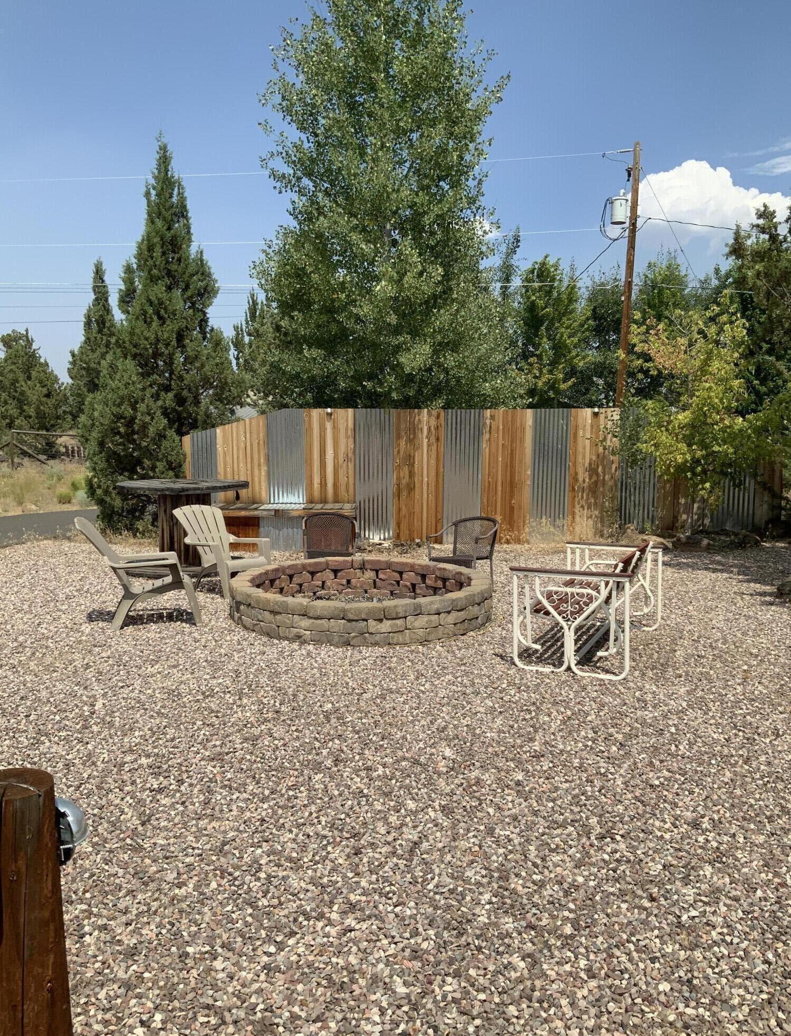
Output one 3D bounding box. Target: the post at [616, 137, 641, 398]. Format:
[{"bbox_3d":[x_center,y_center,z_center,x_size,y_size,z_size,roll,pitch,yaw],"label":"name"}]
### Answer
[{"bbox_3d":[6.600,-5.870,25.300,0.260,9.300,0.260,2,7,0],"label":"post"}]

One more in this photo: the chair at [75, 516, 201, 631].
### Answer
[{"bbox_3d":[-2.170,0.395,7.580,0.980,0.880,0.740,-2,7,-14],"label":"chair"}]

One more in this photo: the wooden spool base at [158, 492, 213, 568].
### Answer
[{"bbox_3d":[-2.580,0.120,10.800,0.650,0.900,0.650,0,8,0],"label":"wooden spool base"}]

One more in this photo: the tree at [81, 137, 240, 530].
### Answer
[{"bbox_3d":[-3.860,-2.983,14.457,2.650,6.200,2.600,0,6,0],"label":"tree"}]

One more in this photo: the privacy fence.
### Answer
[{"bbox_3d":[1.200,-0.640,13.300,9.000,2.050,0.350,0,7,2],"label":"privacy fence"}]

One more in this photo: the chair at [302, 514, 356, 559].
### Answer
[{"bbox_3d":[-0.725,0.290,9.900,0.610,0.800,0.600,-1,7,-10],"label":"chair"}]

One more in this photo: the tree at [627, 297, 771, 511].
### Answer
[{"bbox_3d":[4.100,-1.359,11.822,1.950,3.120,1.900,0,6,0],"label":"tree"}]

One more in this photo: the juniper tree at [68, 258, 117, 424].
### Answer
[{"bbox_3d":[-8.100,-4.050,24.000,1.800,6.000,1.800,0,6,0],"label":"juniper tree"}]

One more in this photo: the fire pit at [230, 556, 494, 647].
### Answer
[{"bbox_3d":[-0.302,0.703,8.009,2.350,0.310,2.350,0,6,0],"label":"fire pit"}]

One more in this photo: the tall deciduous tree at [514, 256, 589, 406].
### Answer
[{"bbox_3d":[3.550,-3.200,20.200,1.950,5.400,1.950,0,6,0],"label":"tall deciduous tree"}]

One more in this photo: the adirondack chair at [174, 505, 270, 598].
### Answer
[{"bbox_3d":[-1.717,0.314,8.936,0.920,0.880,0.730,5,8,40],"label":"adirondack chair"}]

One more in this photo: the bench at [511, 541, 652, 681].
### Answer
[{"bbox_3d":[1.440,0.575,6.400,0.800,0.750,1.500,3,7,24],"label":"bench"}]

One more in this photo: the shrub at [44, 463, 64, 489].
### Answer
[{"bbox_3d":[-8.780,-1.124,22.717,0.520,0.650,0.520,0,6,0],"label":"shrub"}]

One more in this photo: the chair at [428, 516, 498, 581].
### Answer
[{"bbox_3d":[0.665,0.363,8.947,0.600,0.780,0.590,4,7,30],"label":"chair"}]

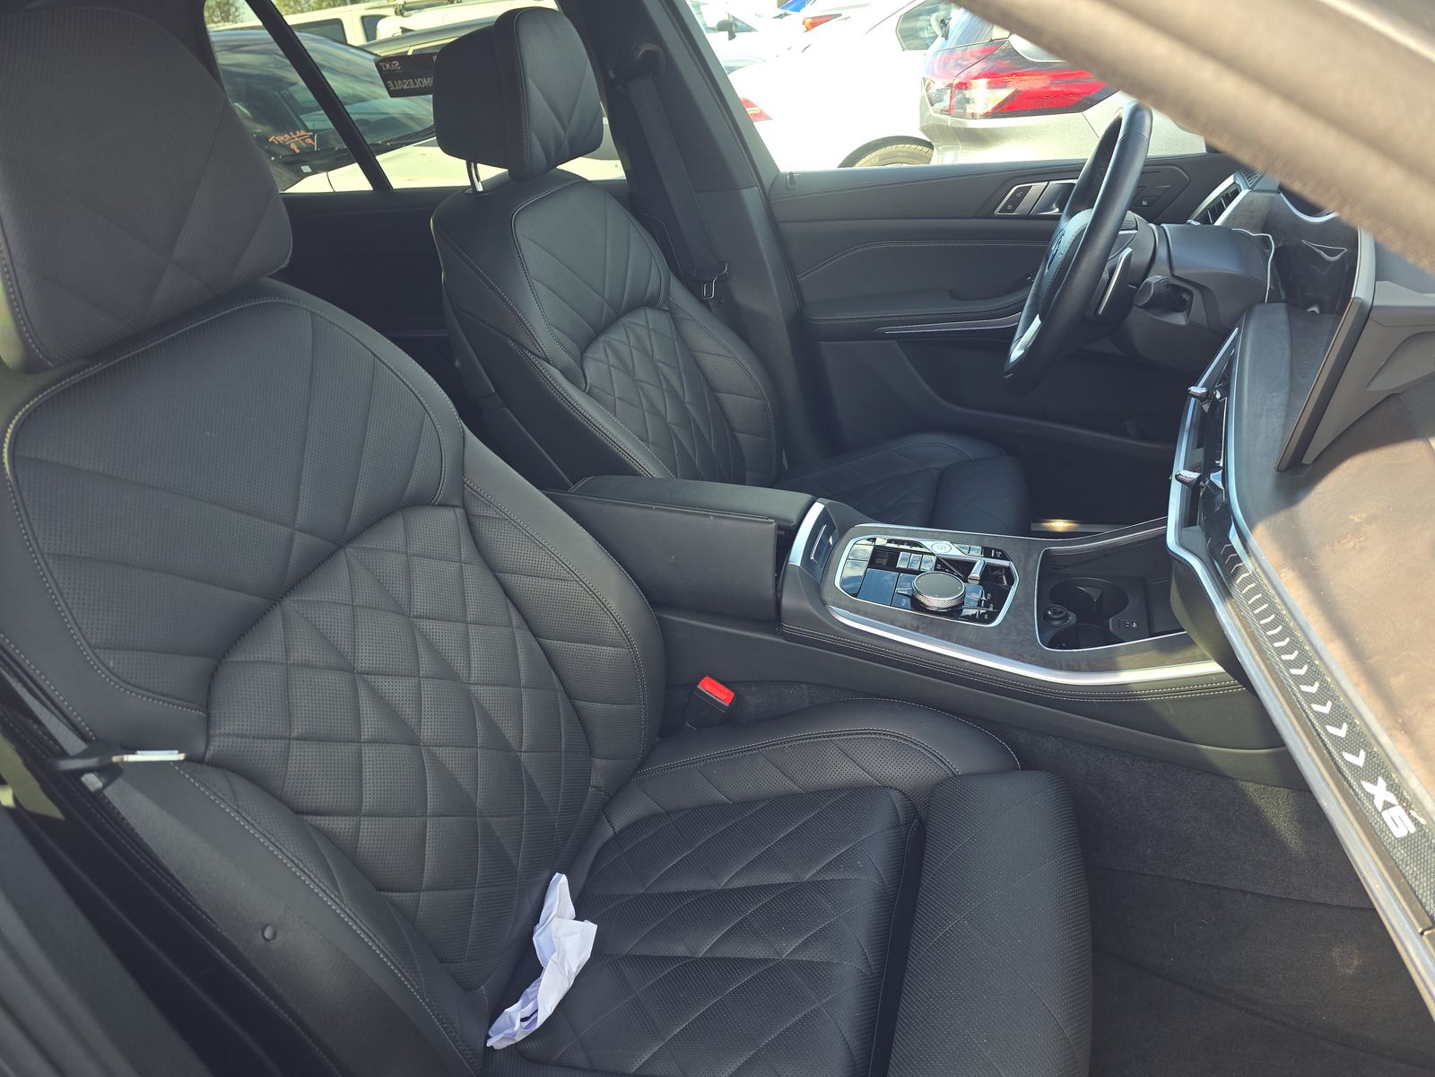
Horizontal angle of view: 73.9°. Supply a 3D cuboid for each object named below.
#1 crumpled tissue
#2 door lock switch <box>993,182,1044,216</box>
[{"bbox_3d":[-0.148,0.367,0.824,0.061,0.043,0.172,5,30,14],"label":"crumpled tissue"},{"bbox_3d":[0.481,-0.542,1.525,0.072,0.050,0.020,4,28,17],"label":"door lock switch"}]

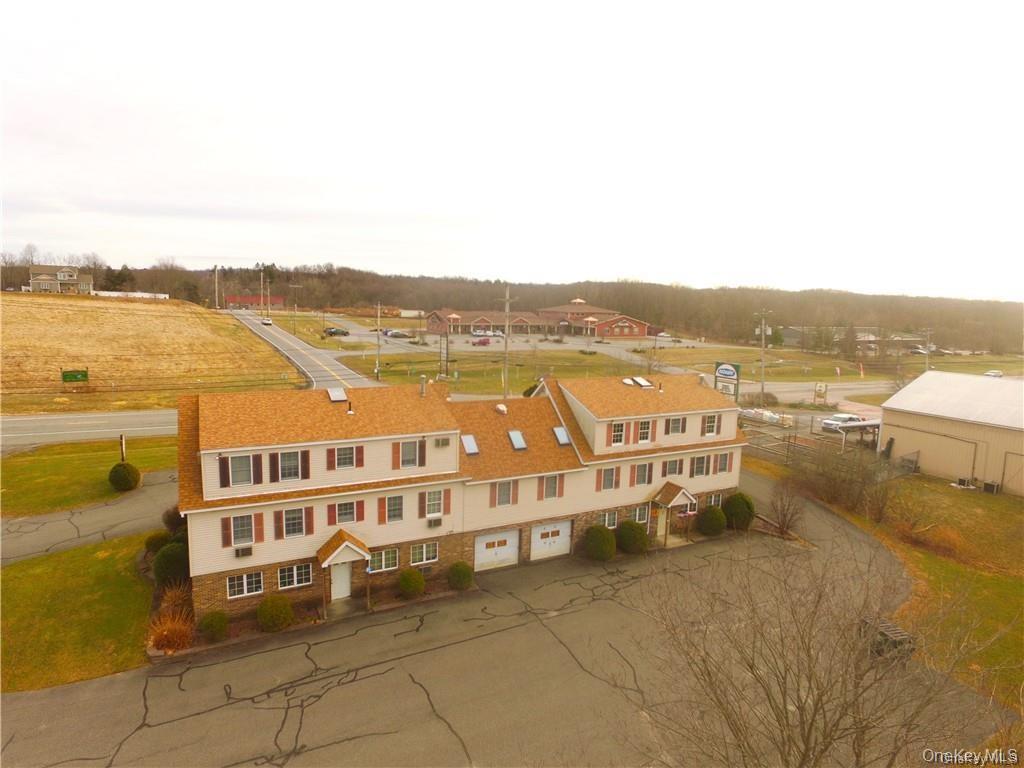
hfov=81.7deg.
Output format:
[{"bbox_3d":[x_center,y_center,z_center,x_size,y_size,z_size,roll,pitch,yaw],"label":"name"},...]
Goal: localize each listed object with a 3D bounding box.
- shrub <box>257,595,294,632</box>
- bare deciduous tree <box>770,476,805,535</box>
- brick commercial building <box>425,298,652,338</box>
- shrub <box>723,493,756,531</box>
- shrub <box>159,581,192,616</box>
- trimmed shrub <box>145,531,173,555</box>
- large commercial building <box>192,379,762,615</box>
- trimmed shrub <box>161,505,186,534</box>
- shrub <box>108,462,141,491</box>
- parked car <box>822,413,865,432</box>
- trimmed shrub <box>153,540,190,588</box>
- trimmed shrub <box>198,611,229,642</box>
[{"bbox_3d":[-11.042,10.724,27.676,1.630,1.540,1.630,-3,10,-26],"label":"shrub"},{"bbox_3d":[18.897,8.339,40.611,2.180,4.010,2.180,-3,10,-26],"label":"bare deciduous tree"},{"bbox_3d":[7.864,-24.281,208.448,77.000,12.600,36.000,-2,9,-24],"label":"brick commercial building"},{"bbox_3d":[15.947,8.934,41.502,2.210,2.560,2.210,-3,10,-26],"label":"shrub"},{"bbox_3d":[-15.958,10.272,28.157,1.400,1.840,1.400,-3,10,-26],"label":"shrub"},{"bbox_3d":[-20.113,9.076,33.796,1.450,1.280,1.450,-3,10,-26],"label":"trimmed shrub"},{"bbox_3d":[-1.053,5.010,38.590,35.400,10.250,11.800,-3,10,-26],"label":"large commercial building"},{"bbox_3d":[-20.627,8.286,36.470,1.520,1.630,1.520,-3,10,-26],"label":"trimmed shrub"},{"bbox_3d":[-27.415,6.545,41.903,1.860,1.900,1.860,-3,10,-26],"label":"shrub"},{"bbox_3d":[38.239,4.375,67.965,5.100,1.820,1.950,-3,10,-26],"label":"parked car"},{"bbox_3d":[-17.441,9.376,30.652,2.020,2.360,2.020,-3,10,-26],"label":"trimmed shrub"},{"bbox_3d":[-13.464,10.935,26.721,1.190,1.260,1.190,-3,10,-26],"label":"trimmed shrub"}]

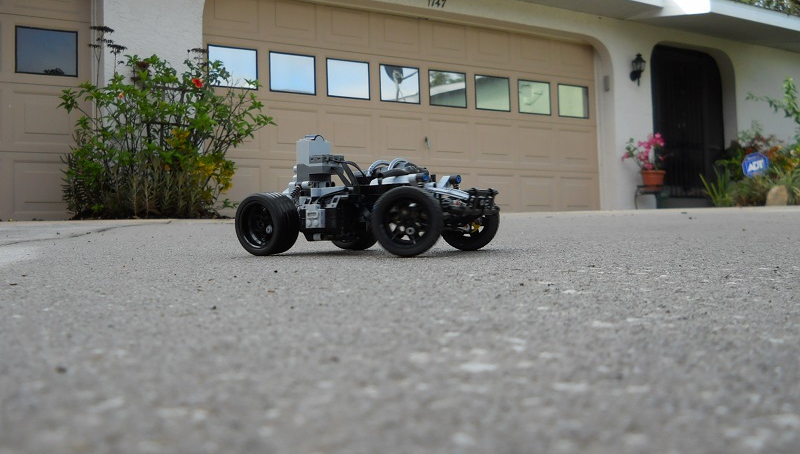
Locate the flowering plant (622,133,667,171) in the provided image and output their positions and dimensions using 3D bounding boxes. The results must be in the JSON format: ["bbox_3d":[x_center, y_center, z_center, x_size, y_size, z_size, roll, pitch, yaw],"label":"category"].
[{"bbox_3d":[2.763,-0.842,9.665,0.470,0.440,0.420,0,-3,-32],"label":"flowering plant"}]

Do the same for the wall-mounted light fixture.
[{"bbox_3d":[2.759,-1.822,9.892,0.155,0.375,0.190,0,-3,-32],"label":"wall-mounted light fixture"}]

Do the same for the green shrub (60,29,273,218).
[{"bbox_3d":[-1.806,-0.785,6.612,1.500,1.410,0.900,0,-3,-32],"label":"green shrub"}]

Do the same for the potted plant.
[{"bbox_3d":[2.761,-0.740,9.656,0.470,0.640,0.420,0,-3,-32],"label":"potted plant"}]

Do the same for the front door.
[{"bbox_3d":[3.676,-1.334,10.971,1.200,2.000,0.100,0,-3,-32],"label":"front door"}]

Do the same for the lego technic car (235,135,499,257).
[{"bbox_3d":[-0.018,-0.032,0.776,0.222,0.113,0.150,-1,1,37],"label":"lego technic car"}]

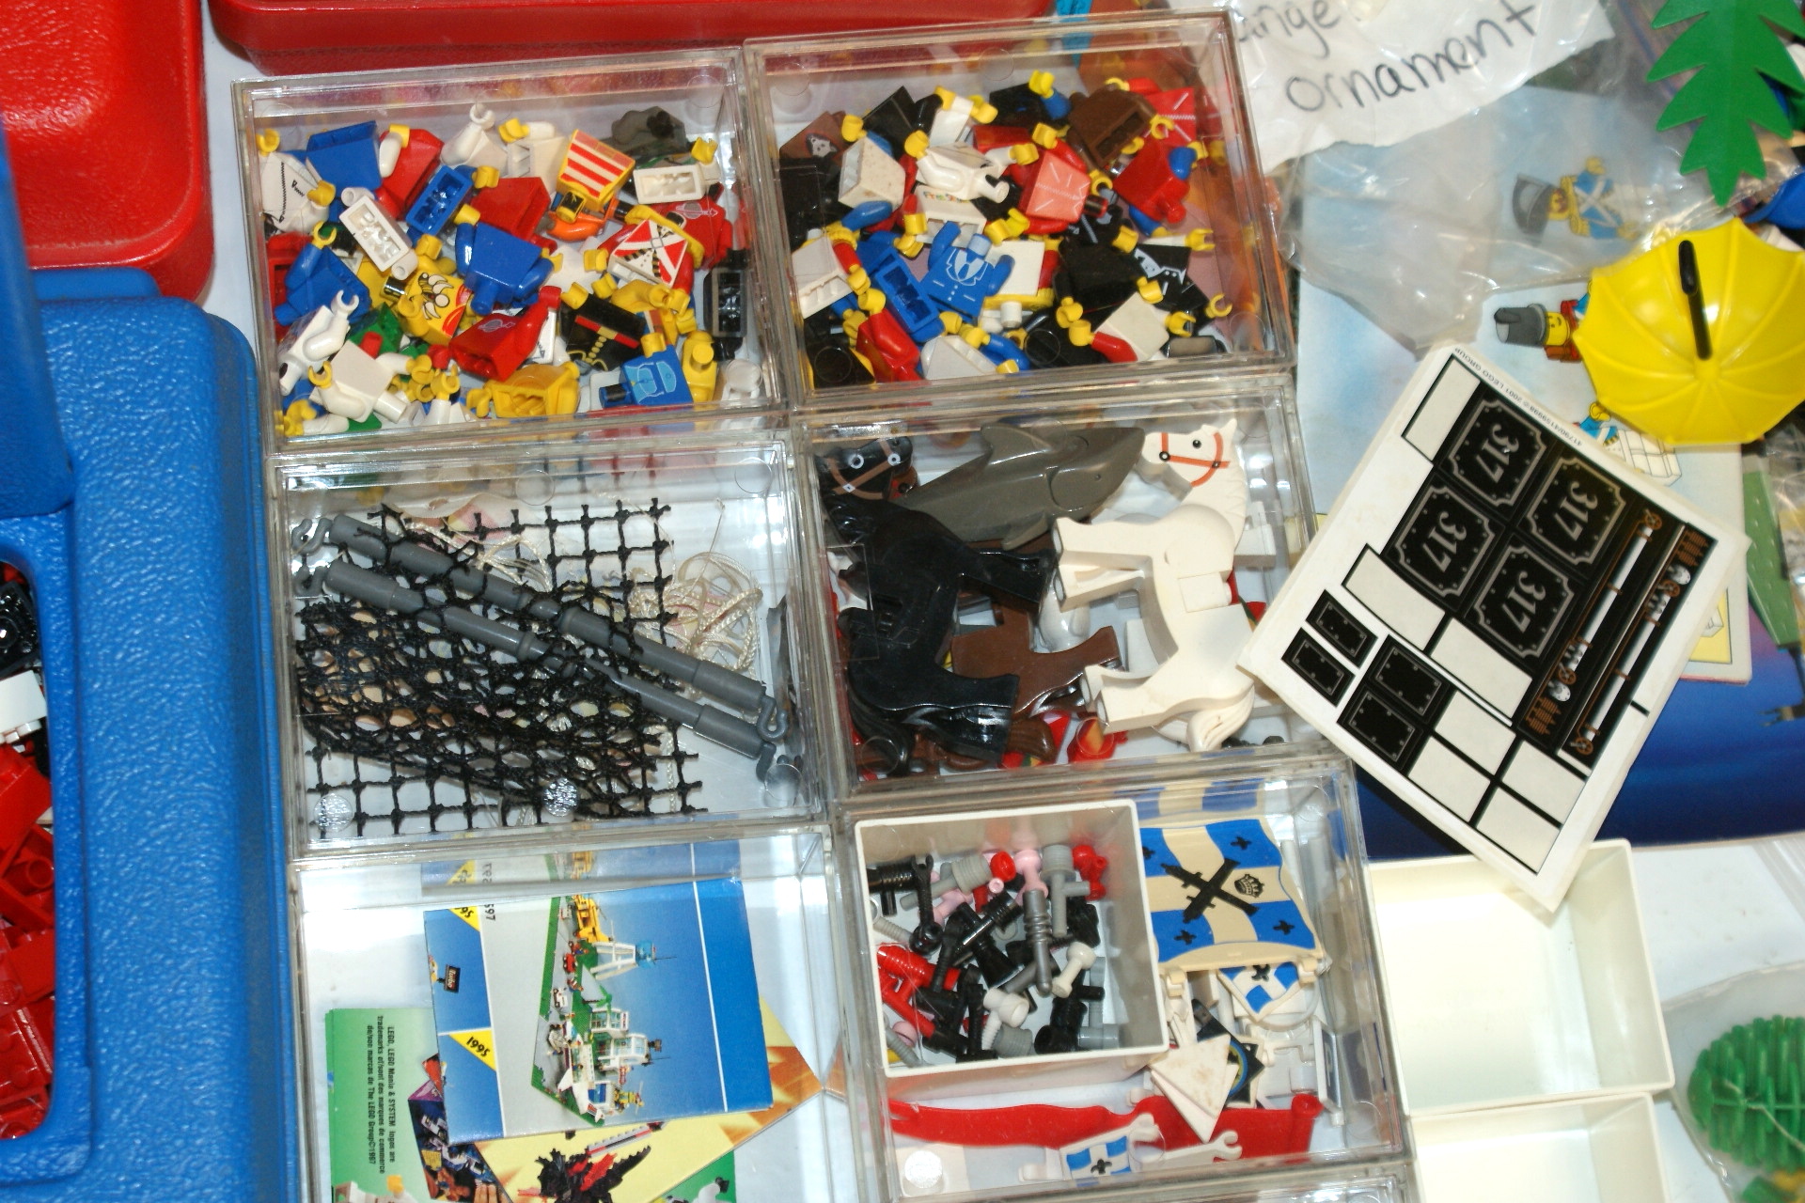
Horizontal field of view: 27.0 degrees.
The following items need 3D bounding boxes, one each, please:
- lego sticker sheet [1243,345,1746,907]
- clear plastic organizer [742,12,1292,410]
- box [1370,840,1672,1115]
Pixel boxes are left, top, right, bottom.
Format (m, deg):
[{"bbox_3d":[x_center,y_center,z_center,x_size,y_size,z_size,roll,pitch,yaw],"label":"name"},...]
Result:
[{"bbox_3d":[0.131,0.002,0.826,0.084,0.004,0.107,35,60,0],"label":"lego sticker sheet"},{"bbox_3d":[0.023,-0.082,0.852,0.112,0.046,0.086,-5,75,-9],"label":"clear plastic organizer"},{"bbox_3d":[0.130,0.085,0.821,0.059,0.041,0.054,-5,75,-9],"label":"box"}]

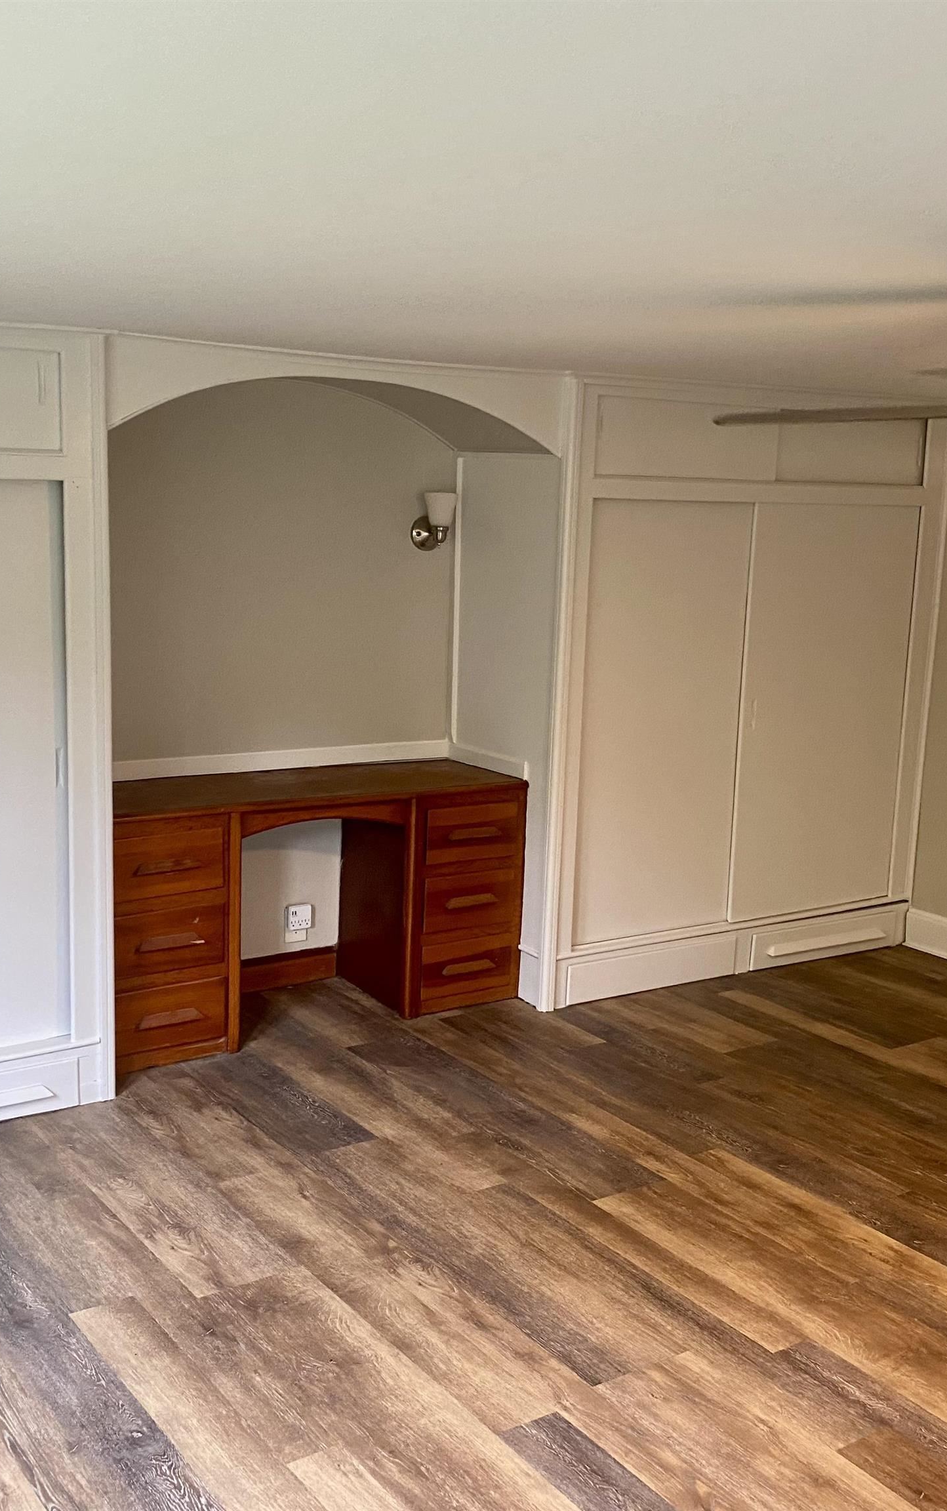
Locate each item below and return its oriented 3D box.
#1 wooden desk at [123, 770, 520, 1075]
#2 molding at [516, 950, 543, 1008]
[{"bbox_3d":[-0.614,0.474,4.964,1.531,0.755,0.549,-4,11,-33],"label":"wooden desk"},{"bbox_3d":[0.205,0.759,5.157,0.019,0.184,0.140,-5,12,-35],"label":"molding"}]

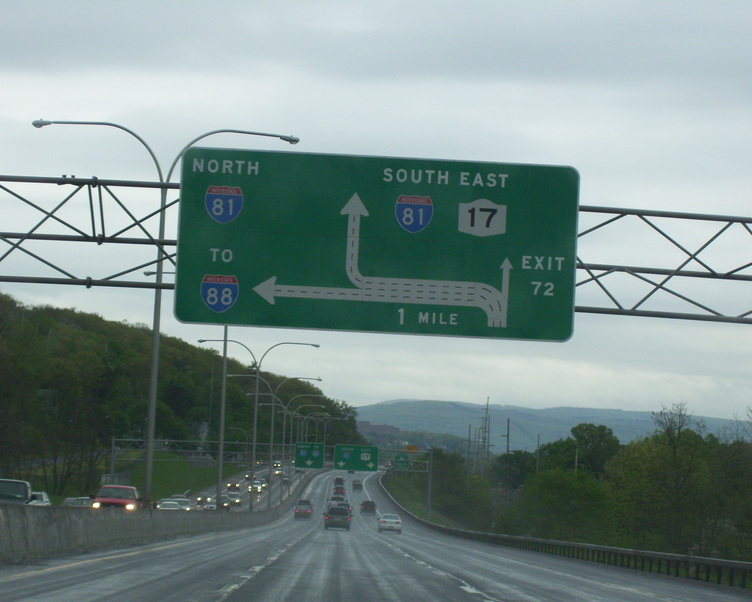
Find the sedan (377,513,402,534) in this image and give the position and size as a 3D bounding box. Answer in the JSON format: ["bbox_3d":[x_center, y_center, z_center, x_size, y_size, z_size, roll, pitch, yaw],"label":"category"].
[{"bbox_3d":[1.019,15.827,178.000,1.720,1.400,4.550,3,-5,-1],"label":"sedan"}]

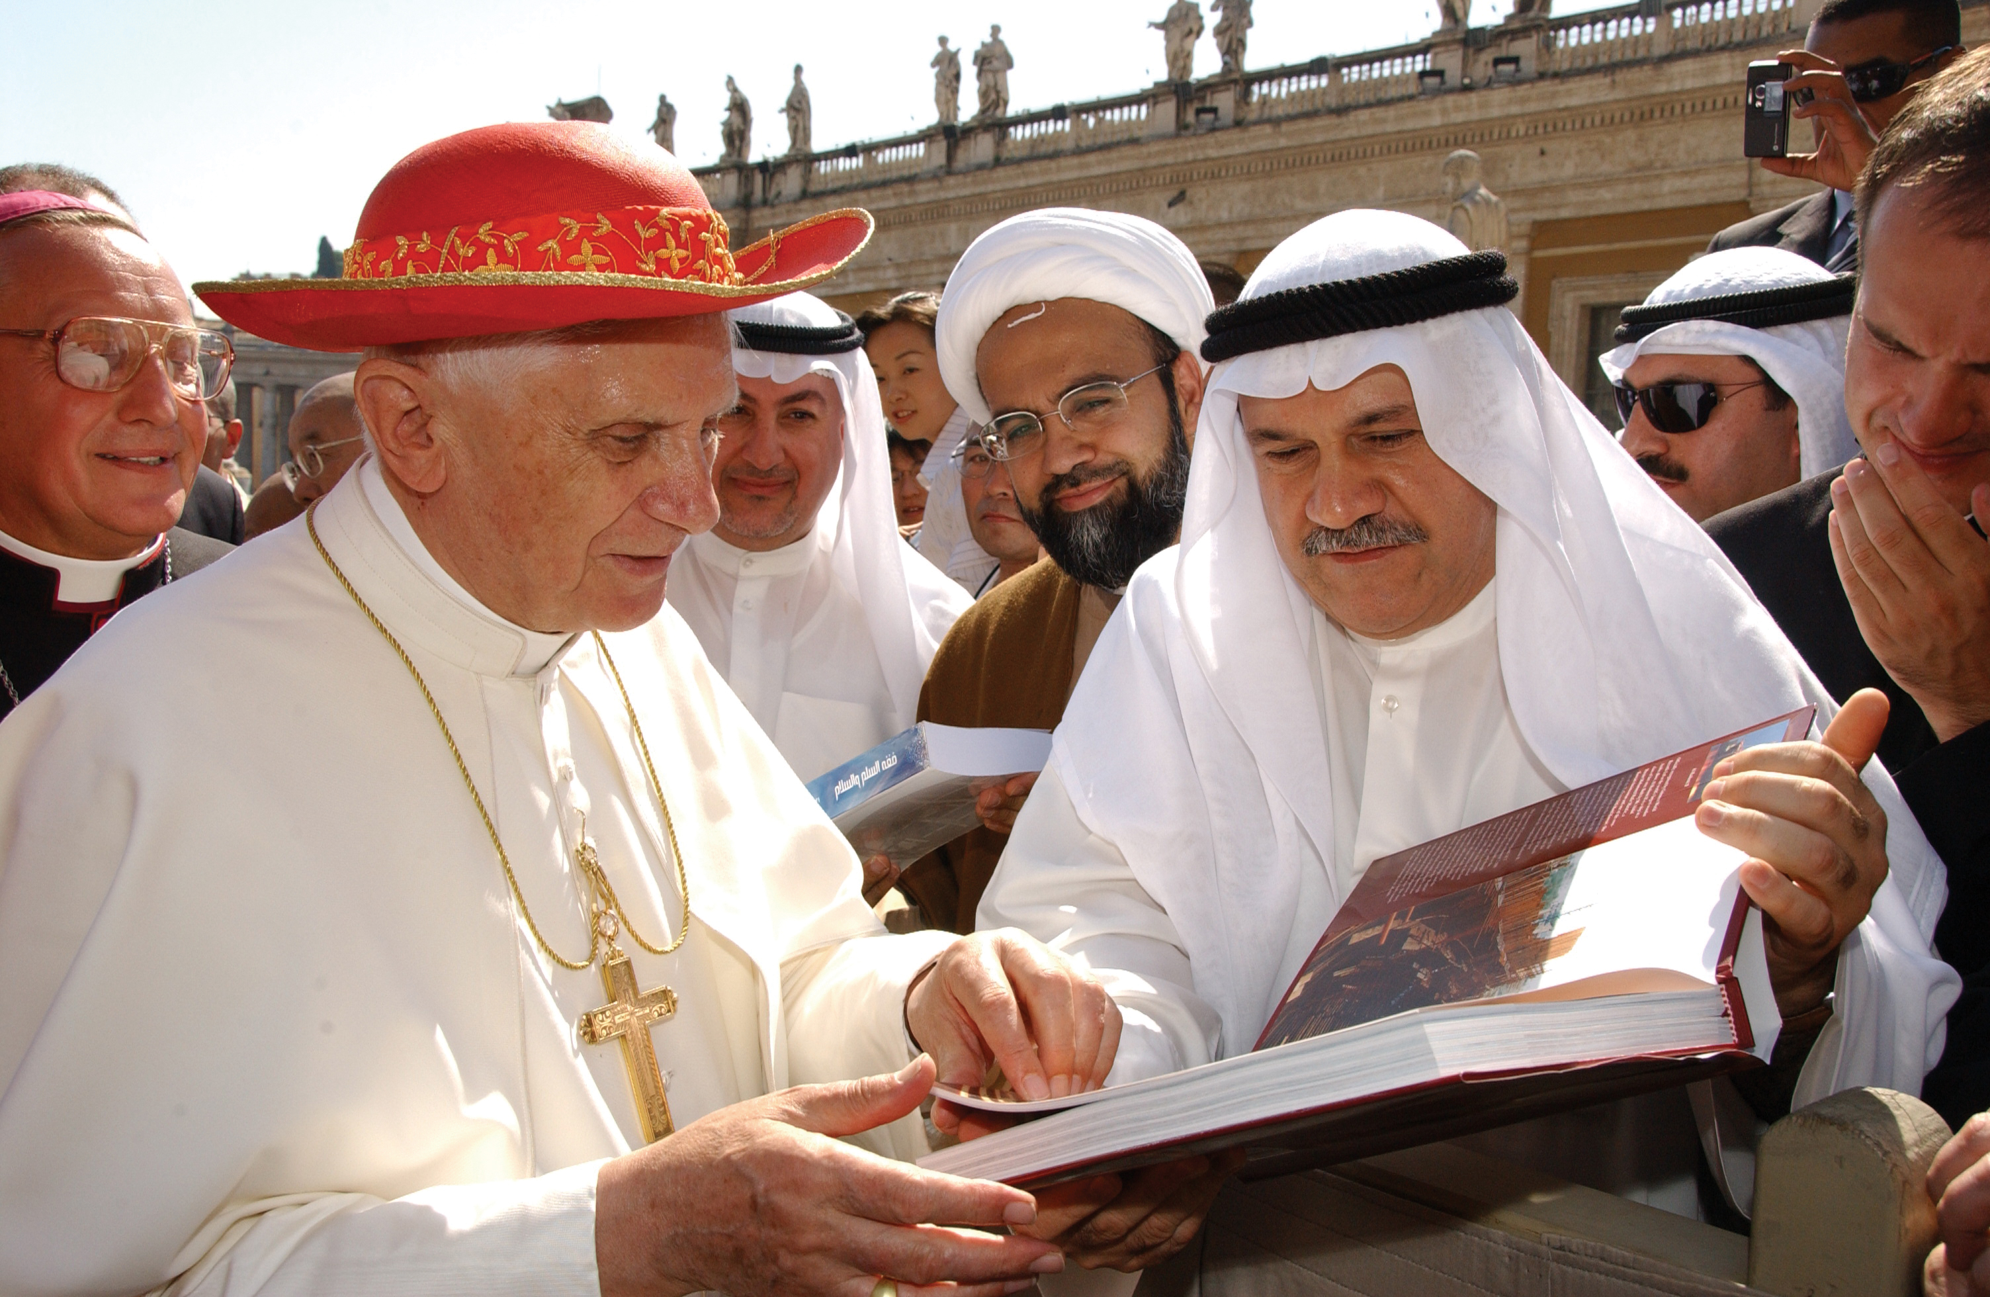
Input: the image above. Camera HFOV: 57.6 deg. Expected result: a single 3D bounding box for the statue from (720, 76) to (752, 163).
[{"bbox_3d":[-9.460,-19.300,66.000,1.050,3.150,0.800,6,7,33],"label":"statue"}]

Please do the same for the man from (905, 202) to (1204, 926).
[{"bbox_3d":[0.060,0.500,1.520,0.560,1.730,0.460,6,7,30],"label":"man"}]

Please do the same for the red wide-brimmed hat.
[{"bbox_3d":[-0.262,-0.236,1.030,0.390,0.125,0.350,-2,5,13],"label":"red wide-brimmed hat"}]

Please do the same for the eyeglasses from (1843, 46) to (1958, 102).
[{"bbox_3d":[0.929,-0.590,1.874,0.150,0.050,0.145,-21,13,-19],"label":"eyeglasses"}]

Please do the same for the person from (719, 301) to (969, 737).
[{"bbox_3d":[-0.280,0.460,2.040,0.540,1.700,0.360,3,6,3],"label":"person"}]

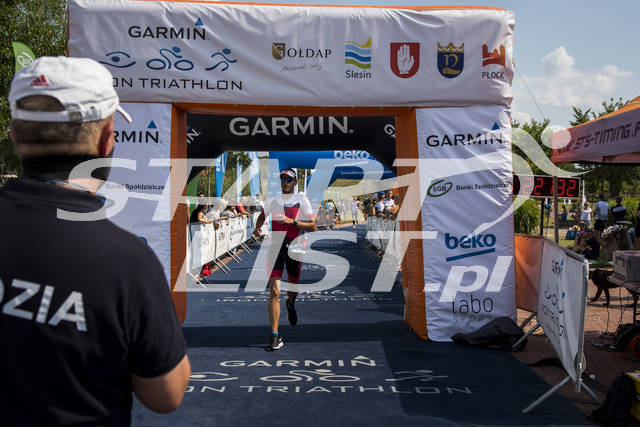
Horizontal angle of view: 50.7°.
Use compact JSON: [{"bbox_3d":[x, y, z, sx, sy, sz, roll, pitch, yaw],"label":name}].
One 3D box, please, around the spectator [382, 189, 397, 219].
[{"bbox_3d":[1.700,0.316,16.584,0.520,1.780,0.450,0,1,9],"label":"spectator"}]

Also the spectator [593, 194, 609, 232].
[{"bbox_3d":[8.800,0.270,21.100,0.520,1.760,0.320,0,1,21],"label":"spectator"}]

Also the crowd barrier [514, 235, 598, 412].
[{"bbox_3d":[1.930,0.810,5.510,0.580,1.080,2.520,0,1,13],"label":"crowd barrier"}]

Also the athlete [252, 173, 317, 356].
[{"bbox_3d":[-0.365,0.466,6.964,0.650,1.820,0.800,0,1,-3],"label":"athlete"}]

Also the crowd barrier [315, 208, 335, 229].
[{"bbox_3d":[0.220,0.311,35.990,0.550,1.100,2.400,0,1,23],"label":"crowd barrier"}]

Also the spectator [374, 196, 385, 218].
[{"bbox_3d":[1.585,0.311,17.985,0.420,1.740,0.500,0,1,-6],"label":"spectator"}]

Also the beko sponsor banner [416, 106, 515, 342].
[{"bbox_3d":[1.600,0.108,7.308,0.990,2.480,0.060,0,1,-4],"label":"beko sponsor banner"}]

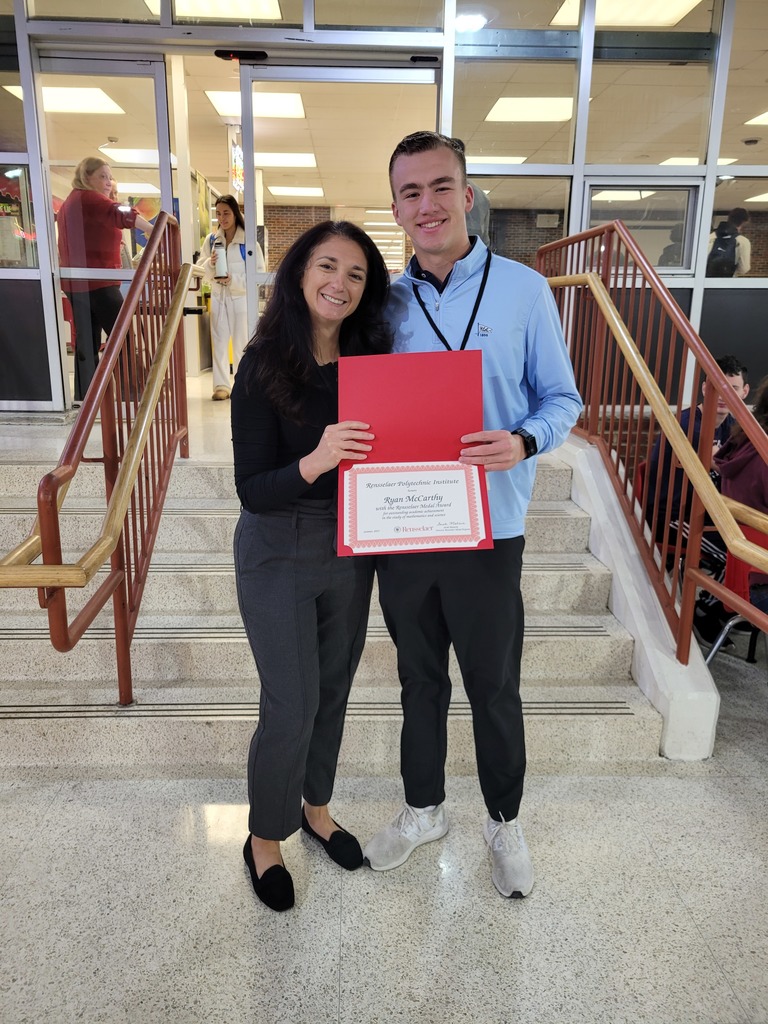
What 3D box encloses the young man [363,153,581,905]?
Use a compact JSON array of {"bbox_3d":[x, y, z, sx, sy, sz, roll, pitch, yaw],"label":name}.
[{"bbox_3d":[0.166,0.083,1.857,0.560,1.820,0.420,1,14,3],"label":"young man"}]

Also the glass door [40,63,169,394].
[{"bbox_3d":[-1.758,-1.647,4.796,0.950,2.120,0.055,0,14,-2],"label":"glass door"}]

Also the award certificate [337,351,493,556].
[{"bbox_3d":[0.059,-0.126,1.573,0.305,0.450,0.040,-2,-20,4],"label":"award certificate"}]

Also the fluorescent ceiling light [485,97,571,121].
[{"bbox_3d":[2.018,-5.331,10.141,1.200,0.100,1.200,0,14,-2],"label":"fluorescent ceiling light"}]

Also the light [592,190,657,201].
[{"bbox_3d":[5.381,-7.159,17.372,1.200,0.100,1.200,0,14,-2],"label":"light"}]

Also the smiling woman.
[{"bbox_3d":[-0.165,0.171,1.866,0.450,1.640,0.410,-2,15,-9],"label":"smiling woman"}]

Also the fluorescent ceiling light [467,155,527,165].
[{"bbox_3d":[1.873,-6.241,13.683,1.200,0.100,1.200,0,14,-2],"label":"fluorescent ceiling light"}]

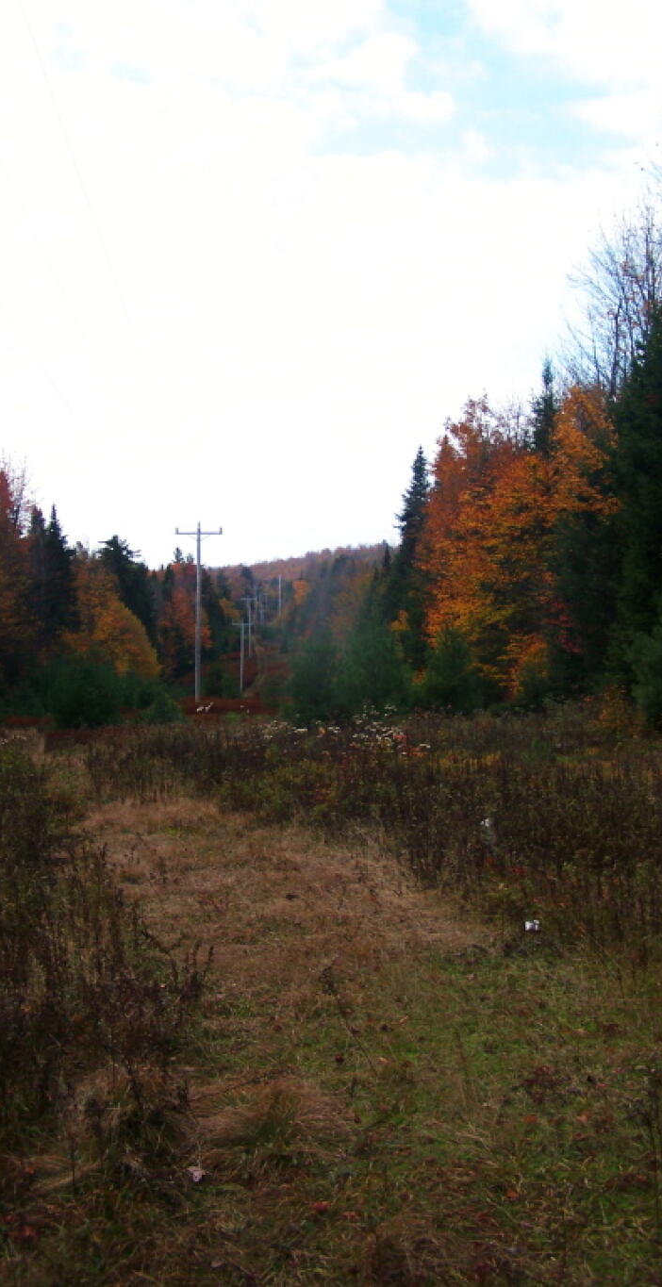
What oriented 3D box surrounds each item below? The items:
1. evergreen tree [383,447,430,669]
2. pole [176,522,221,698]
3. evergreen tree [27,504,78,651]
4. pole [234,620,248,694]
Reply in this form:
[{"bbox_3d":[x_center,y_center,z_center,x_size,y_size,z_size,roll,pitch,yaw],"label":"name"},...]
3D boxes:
[{"bbox_3d":[5.178,-5.246,97.000,3.521,16.635,3.521,1,-1,0],"label":"evergreen tree"},{"bbox_3d":[-7.207,-1.644,77.000,2.466,10.027,0.300,1,-1,-2],"label":"pole"},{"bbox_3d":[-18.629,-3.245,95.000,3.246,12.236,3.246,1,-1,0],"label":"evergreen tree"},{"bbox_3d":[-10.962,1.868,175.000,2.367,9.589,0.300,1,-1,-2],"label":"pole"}]

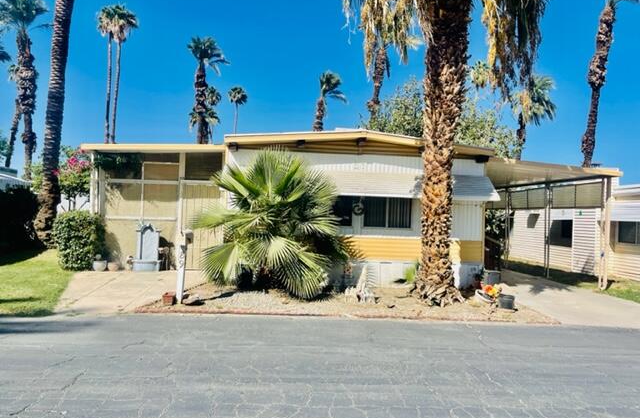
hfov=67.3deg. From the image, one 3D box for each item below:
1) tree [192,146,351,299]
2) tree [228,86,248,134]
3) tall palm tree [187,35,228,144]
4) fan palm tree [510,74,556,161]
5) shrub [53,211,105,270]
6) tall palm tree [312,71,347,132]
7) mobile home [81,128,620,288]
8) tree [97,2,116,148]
[{"bbox_3d":[-0.957,0.225,9.337,3.000,2.730,2.750,1,-1,-5],"label":"tree"},{"bbox_3d":[-11.108,-7.411,64.910,2.600,18.580,2.600,1,-1,-5],"label":"tree"},{"bbox_3d":[-7.817,-5.131,32.934,2.800,13.560,2.700,1,-1,-5],"label":"tall palm tree"},{"bbox_3d":[13.261,-3.103,29.949,2.800,10.460,2.800,1,-1,-5],"label":"fan palm tree"},{"bbox_3d":[-6.021,0.777,11.993,1.300,1.430,1.300,1,-1,-5],"label":"shrub"},{"bbox_3d":[0.585,-3.795,32.945,2.400,11.290,2.400,1,-1,-5],"label":"tall palm tree"},{"bbox_3d":[-0.018,0.091,14.836,11.800,3.150,11.000,1,-1,-5],"label":"mobile home"},{"bbox_3d":[-20.615,-9.060,46.398,2.500,21.060,2.500,1,-1,-5],"label":"tree"}]

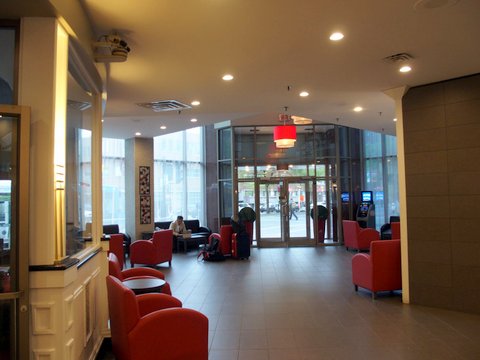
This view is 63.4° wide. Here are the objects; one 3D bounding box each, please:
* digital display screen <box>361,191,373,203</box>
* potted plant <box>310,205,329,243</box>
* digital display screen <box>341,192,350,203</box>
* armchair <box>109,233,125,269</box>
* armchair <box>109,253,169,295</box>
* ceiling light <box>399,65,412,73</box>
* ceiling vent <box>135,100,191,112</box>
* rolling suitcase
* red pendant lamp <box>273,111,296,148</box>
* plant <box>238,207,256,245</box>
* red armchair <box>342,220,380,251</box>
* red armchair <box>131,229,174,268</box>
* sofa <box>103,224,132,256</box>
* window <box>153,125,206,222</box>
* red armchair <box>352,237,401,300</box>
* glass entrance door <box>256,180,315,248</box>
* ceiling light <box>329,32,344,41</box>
[{"bbox_3d":[4.274,0.567,13.100,0.390,0.400,0.100,-3,-4,33],"label":"digital display screen"},{"bbox_3d":[2.629,1.477,12.929,0.570,1.220,0.570,-1,-3,0],"label":"potted plant"},{"bbox_3d":[3.614,0.599,13.300,0.350,0.360,0.100,-2,-3,14],"label":"digital display screen"},{"bbox_3d":[-2.958,1.565,8.180,0.700,0.850,0.700,-3,-3,42],"label":"armchair"},{"bbox_3d":[-1.263,1.386,4.883,0.700,0.850,0.700,0,-3,-19],"label":"armchair"},{"bbox_3d":[1.962,-1.309,4.598,0.155,0.040,0.155,-1,-3,0],"label":"ceiling light"},{"bbox_3d":[-1.256,-1.228,6.460,0.640,0.050,0.600,-2,-4,21],"label":"ceiling vent"},{"bbox_3d":[0.041,1.677,10.032,0.370,0.670,0.250,0,-3,-30],"label":"rolling suitcase"},{"bbox_3d":[1.198,-1.291,10.266,0.590,0.943,0.590,-1,-3,0],"label":"red pendant lamp"},{"bbox_3d":[0.249,1.594,13.565,0.600,1.350,0.600,-1,-3,2],"label":"plant"},{"bbox_3d":[3.342,1.549,10.675,0.700,0.850,0.700,-1,-3,-14],"label":"red armchair"},{"bbox_3d":[-2.018,1.580,8.942,0.700,0.850,0.700,-2,-3,26],"label":"red armchair"},{"bbox_3d":[-3.703,1.669,10.204,0.750,0.850,1.600,-3,-3,42],"label":"sofa"},{"bbox_3d":[-2.034,-0.066,13.155,1.861,3.400,0.100,1,-4,-32],"label":"window"},{"bbox_3d":[2.275,1.370,6.177,0.750,0.850,0.680,0,-3,-12],"label":"red armchair"},{"bbox_3d":[1.472,1.092,12.662,1.900,2.200,0.100,-1,-3,2],"label":"glass entrance door"},{"bbox_3d":[0.961,-1.433,3.857,0.160,0.050,0.160,-1,-3,2],"label":"ceiling light"}]

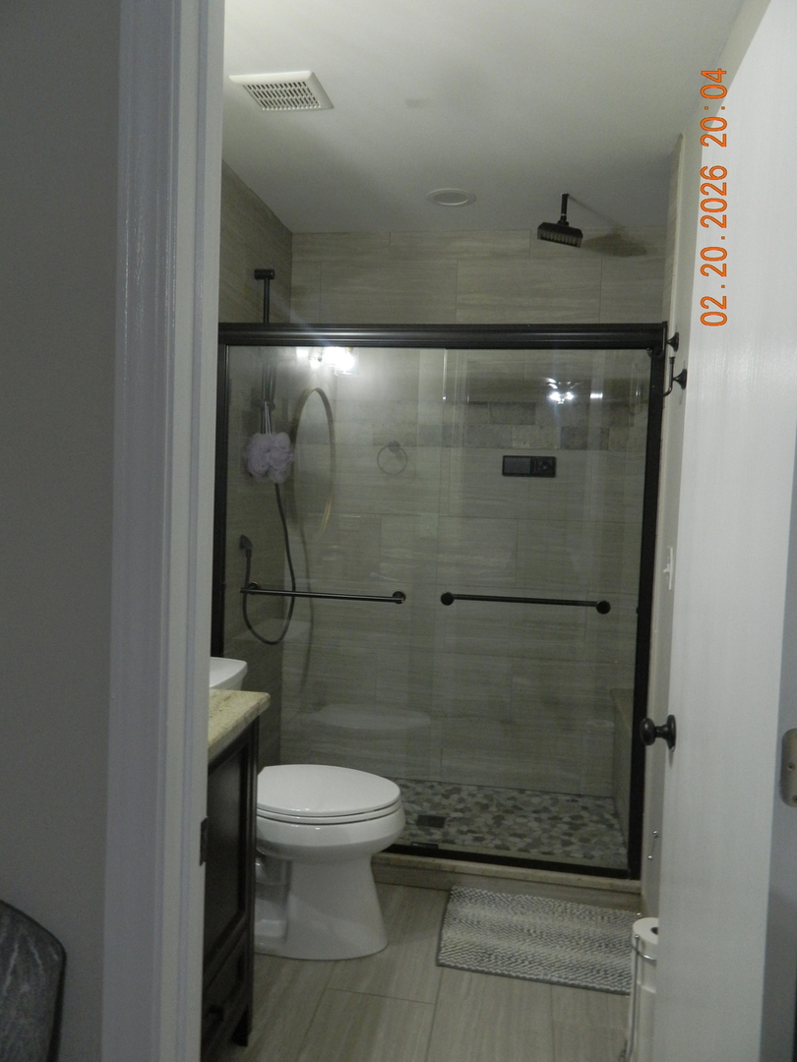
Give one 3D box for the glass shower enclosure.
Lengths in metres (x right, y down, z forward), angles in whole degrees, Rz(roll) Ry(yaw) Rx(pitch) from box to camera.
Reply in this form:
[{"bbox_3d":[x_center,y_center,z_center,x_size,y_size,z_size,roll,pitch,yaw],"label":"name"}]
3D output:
[{"bbox_3d":[0.093,0.222,2.645,1.504,1.832,0.079,2,4,9],"label":"glass shower enclosure"}]

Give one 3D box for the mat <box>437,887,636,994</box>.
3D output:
[{"bbox_3d":[0.444,1.246,2.354,0.612,0.018,0.437,2,4,9],"label":"mat"}]

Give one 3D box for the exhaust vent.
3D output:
[{"bbox_3d":[-0.325,-1.221,2.157,0.234,0.022,0.210,2,4,9],"label":"exhaust vent"}]

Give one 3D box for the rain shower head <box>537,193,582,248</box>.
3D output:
[{"bbox_3d":[0.604,-1.157,2.855,0.176,0.189,0.169,2,4,9],"label":"rain shower head"}]

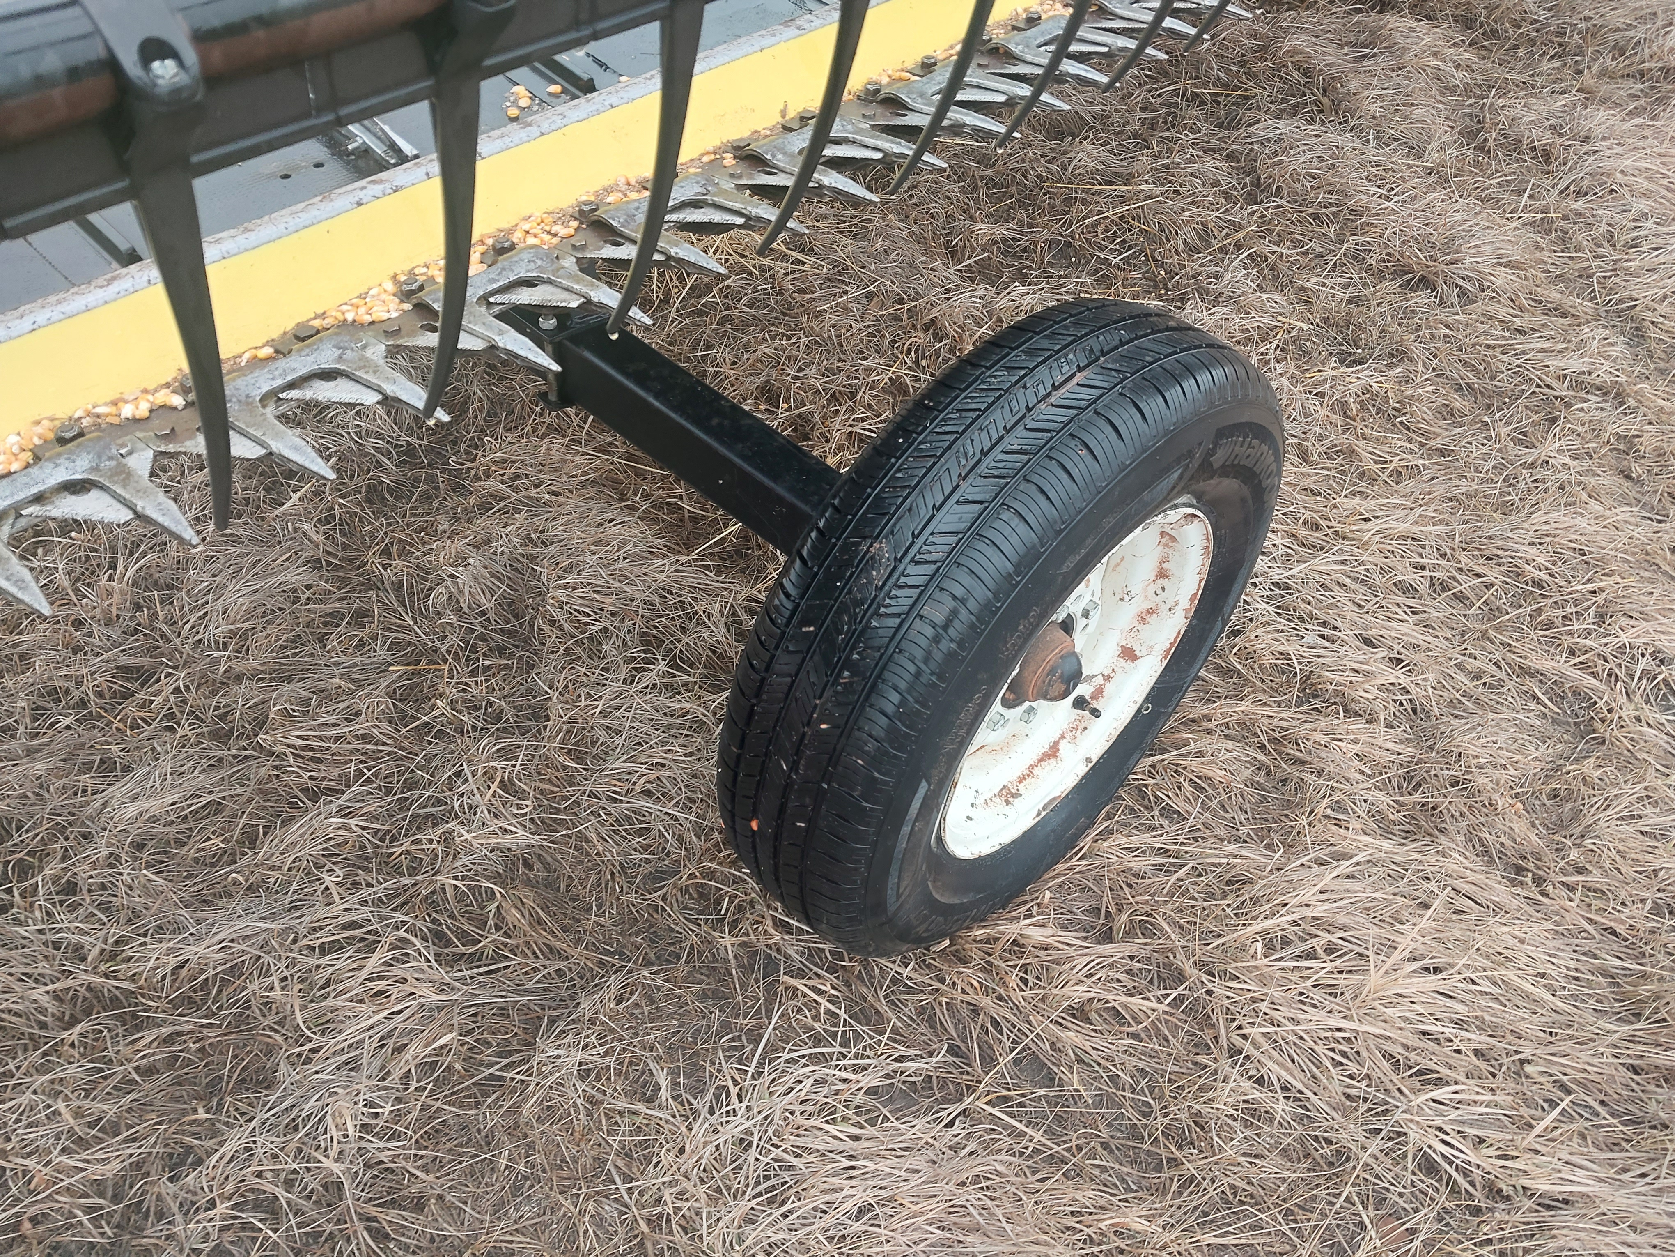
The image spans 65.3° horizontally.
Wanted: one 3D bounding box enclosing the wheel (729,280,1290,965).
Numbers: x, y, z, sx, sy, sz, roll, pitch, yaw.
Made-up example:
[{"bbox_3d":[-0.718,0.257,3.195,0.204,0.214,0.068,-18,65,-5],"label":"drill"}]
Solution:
[{"bbox_3d":[0.184,0.017,1.345,0.213,0.714,0.714,37,54,27],"label":"wheel"}]

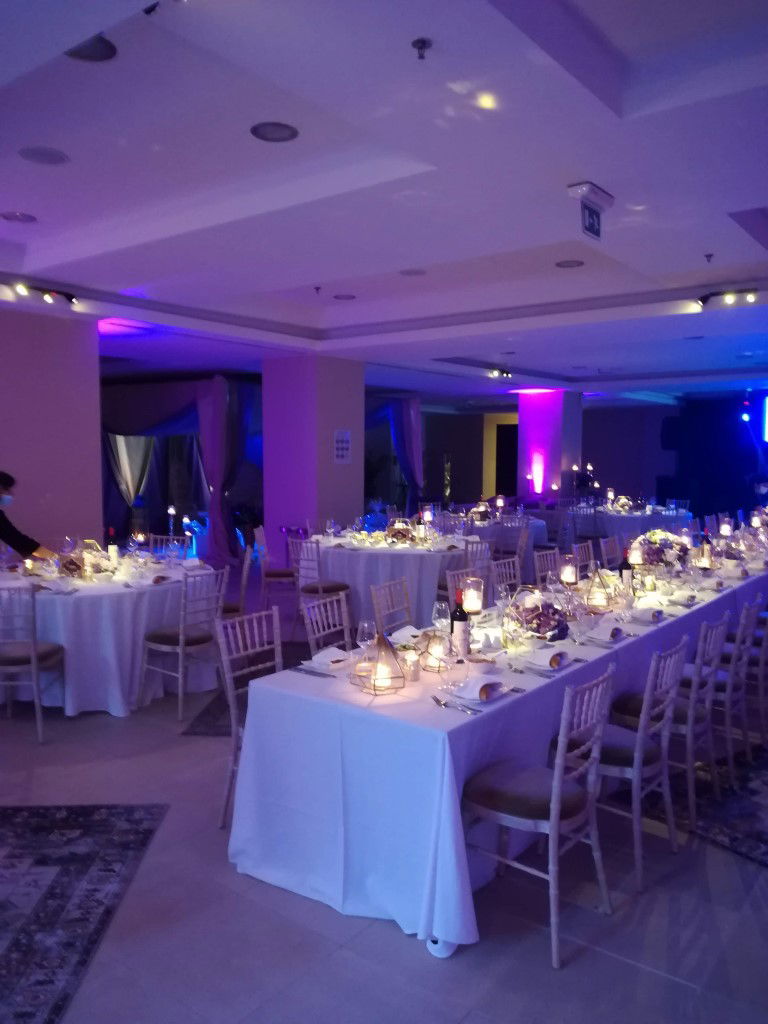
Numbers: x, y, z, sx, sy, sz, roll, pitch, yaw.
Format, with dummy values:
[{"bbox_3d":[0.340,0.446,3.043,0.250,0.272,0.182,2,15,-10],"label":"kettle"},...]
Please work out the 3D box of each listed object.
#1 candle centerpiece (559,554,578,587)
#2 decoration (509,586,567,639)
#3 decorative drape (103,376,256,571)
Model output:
[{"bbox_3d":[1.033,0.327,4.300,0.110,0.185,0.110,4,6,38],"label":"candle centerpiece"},{"bbox_3d":[0.760,0.483,3.771,0.280,0.235,0.250,1,5,12],"label":"decoration"},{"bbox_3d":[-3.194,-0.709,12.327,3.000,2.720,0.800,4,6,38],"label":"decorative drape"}]

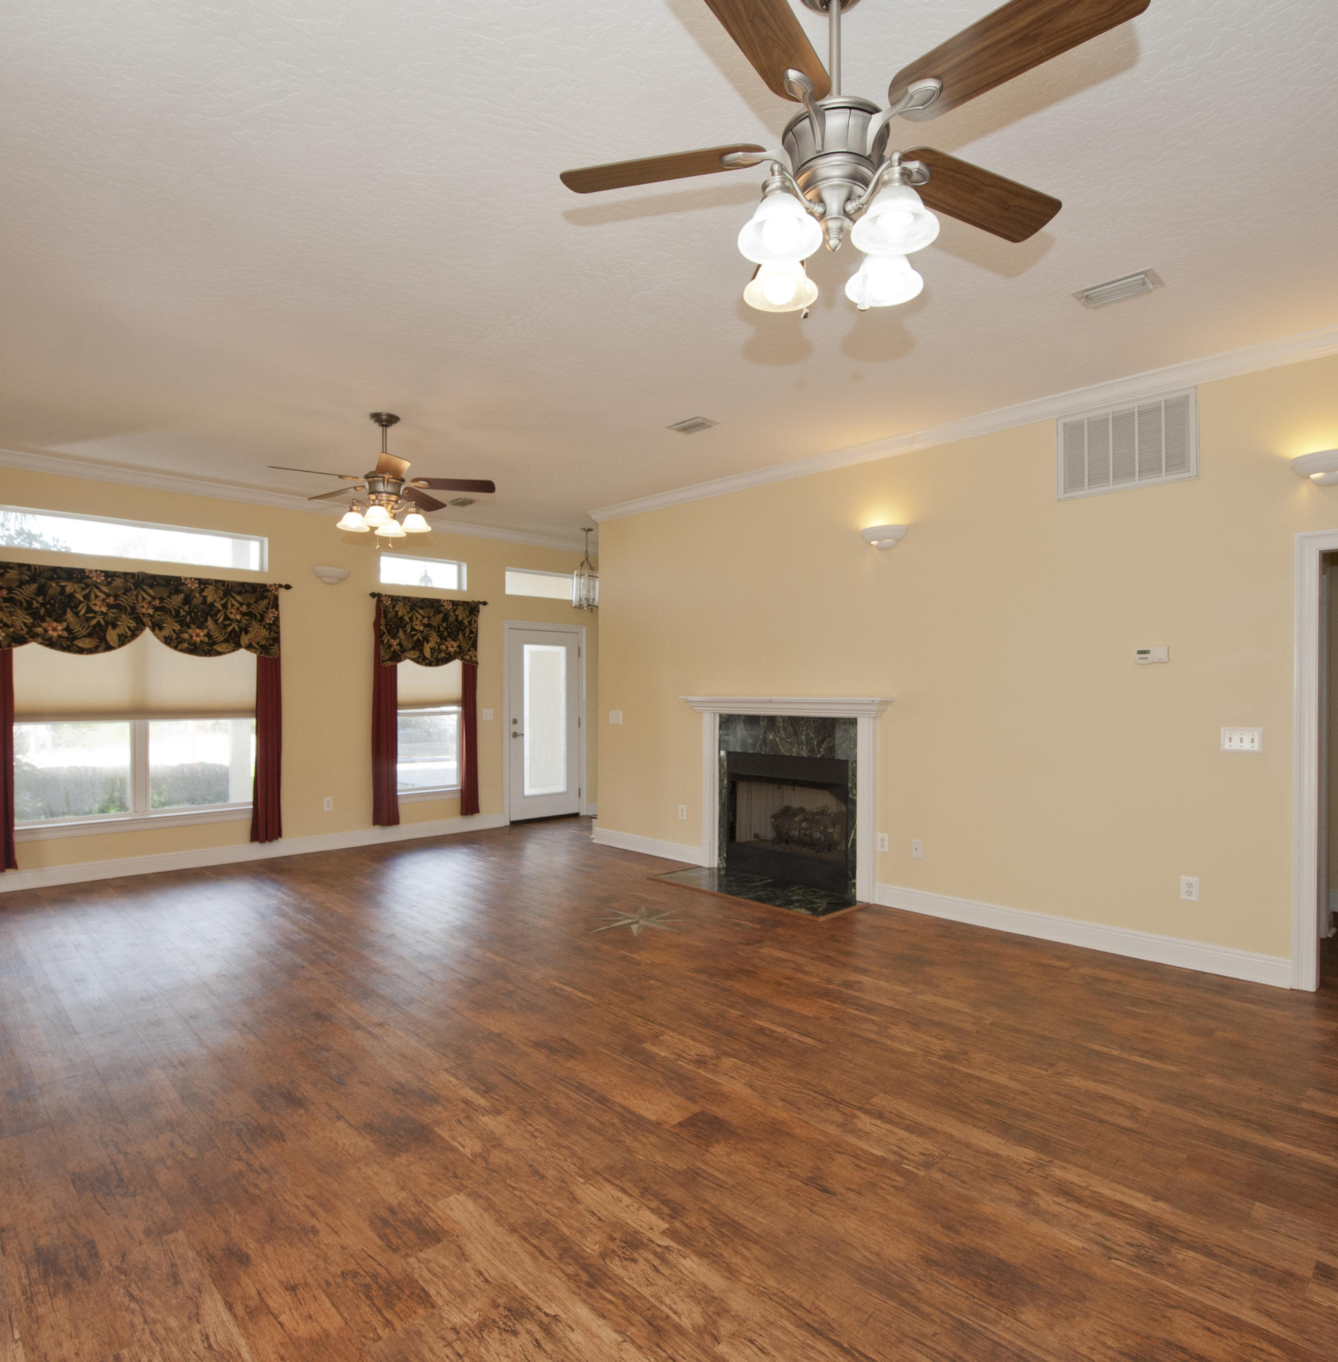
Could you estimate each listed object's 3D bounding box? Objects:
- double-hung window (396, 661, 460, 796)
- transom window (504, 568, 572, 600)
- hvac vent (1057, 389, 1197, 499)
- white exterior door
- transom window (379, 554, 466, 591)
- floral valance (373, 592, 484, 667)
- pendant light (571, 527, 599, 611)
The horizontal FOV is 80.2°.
[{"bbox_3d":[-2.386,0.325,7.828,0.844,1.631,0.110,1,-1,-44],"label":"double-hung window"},{"bbox_3d":[-1.415,-1.036,8.662,0.896,0.277,0.090,1,-1,-44],"label":"transom window"},{"bbox_3d":[2.402,-1.239,4.204,0.030,0.459,0.668,1,-1,-44],"label":"hvac vent"},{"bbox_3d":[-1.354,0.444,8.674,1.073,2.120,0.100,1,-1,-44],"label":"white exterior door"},{"bbox_3d":[-2.383,-1.041,7.713,0.893,0.281,0.090,1,-1,-44],"label":"transom window"},{"bbox_3d":[-2.312,-0.472,7.738,1.105,0.668,0.120,1,-1,-44],"label":"floral valance"},{"bbox_3d":[-0.837,-1.135,8.128,0.290,0.858,0.290,0,-1,0],"label":"pendant light"}]

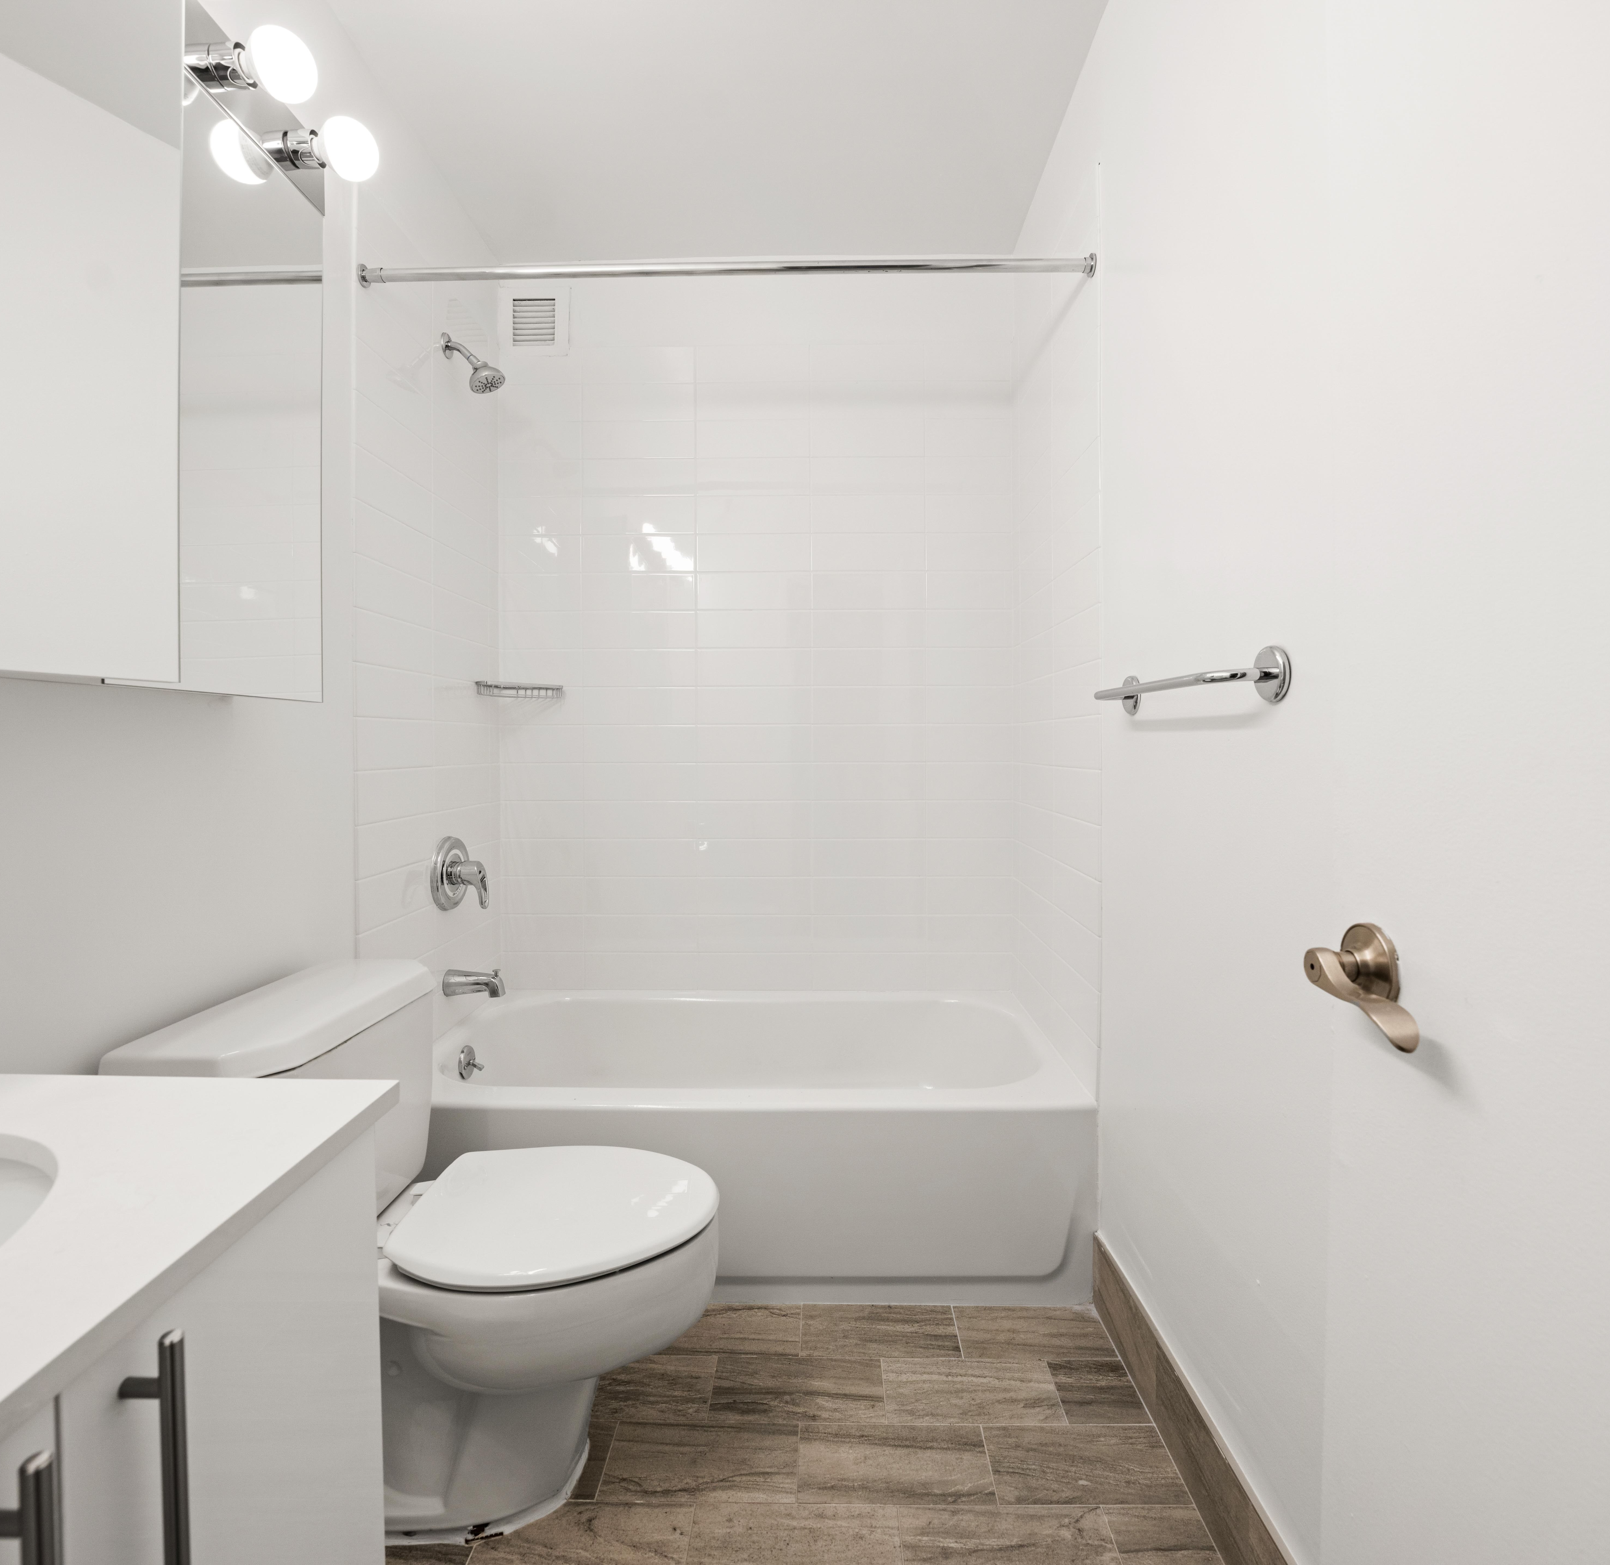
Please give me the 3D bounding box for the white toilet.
[{"bbox_3d":[-0.513,0.711,1.250,0.755,0.755,0.490,0,2,1],"label":"white toilet"}]

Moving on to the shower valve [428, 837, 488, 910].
[{"bbox_3d":[-0.846,0.232,1.975,0.100,0.184,0.180,0,2,1],"label":"shower valve"}]

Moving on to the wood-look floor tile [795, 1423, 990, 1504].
[{"bbox_3d":[0.143,1.095,1.254,0.304,0.010,0.144,0,2,1],"label":"wood-look floor tile"}]

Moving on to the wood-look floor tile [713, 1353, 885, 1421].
[{"bbox_3d":[-0.011,1.090,1.400,0.304,0.010,0.144,0,2,1],"label":"wood-look floor tile"}]

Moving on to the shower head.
[{"bbox_3d":[-0.812,-1.036,1.938,0.155,0.152,0.095,0,2,1],"label":"shower head"}]

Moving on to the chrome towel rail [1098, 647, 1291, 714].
[{"bbox_3d":[0.552,-0.147,1.190,0.072,0.072,0.510,0,2,1],"label":"chrome towel rail"}]

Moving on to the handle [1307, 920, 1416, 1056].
[{"bbox_3d":[0.454,0.164,0.625,0.070,0.075,0.135,0,2,-3],"label":"handle"}]

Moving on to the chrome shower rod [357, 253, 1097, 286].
[{"bbox_3d":[-0.157,-1.010,1.547,1.465,0.052,0.052,0,2,1],"label":"chrome shower rod"}]

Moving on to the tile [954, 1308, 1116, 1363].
[{"bbox_3d":[0.450,1.080,1.530,0.300,0.009,0.142,0,2,1],"label":"tile"}]

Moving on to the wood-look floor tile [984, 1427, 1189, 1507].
[{"bbox_3d":[0.444,1.094,1.252,0.295,0.010,0.144,0,2,1],"label":"wood-look floor tile"}]

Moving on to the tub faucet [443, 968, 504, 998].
[{"bbox_3d":[-0.821,0.500,1.956,0.144,0.070,0.060,0,2,1],"label":"tub faucet"}]

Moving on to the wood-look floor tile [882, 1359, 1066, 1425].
[{"bbox_3d":[0.296,1.086,1.392,0.305,0.009,0.144,0,2,1],"label":"wood-look floor tile"}]

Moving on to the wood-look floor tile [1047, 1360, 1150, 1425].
[{"bbox_3d":[0.521,1.088,1.394,0.140,0.010,0.144,0,2,1],"label":"wood-look floor tile"}]

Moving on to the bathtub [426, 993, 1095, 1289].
[{"bbox_3d":[-0.144,0.853,1.970,1.514,0.419,0.715,0,2,1],"label":"bathtub"}]

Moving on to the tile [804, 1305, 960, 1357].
[{"bbox_3d":[0.147,1.080,1.535,0.305,0.009,0.142,0,2,1],"label":"tile"}]

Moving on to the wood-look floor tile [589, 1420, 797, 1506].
[{"bbox_3d":[-0.163,1.096,1.258,0.304,0.010,0.144,0,2,1],"label":"wood-look floor tile"}]

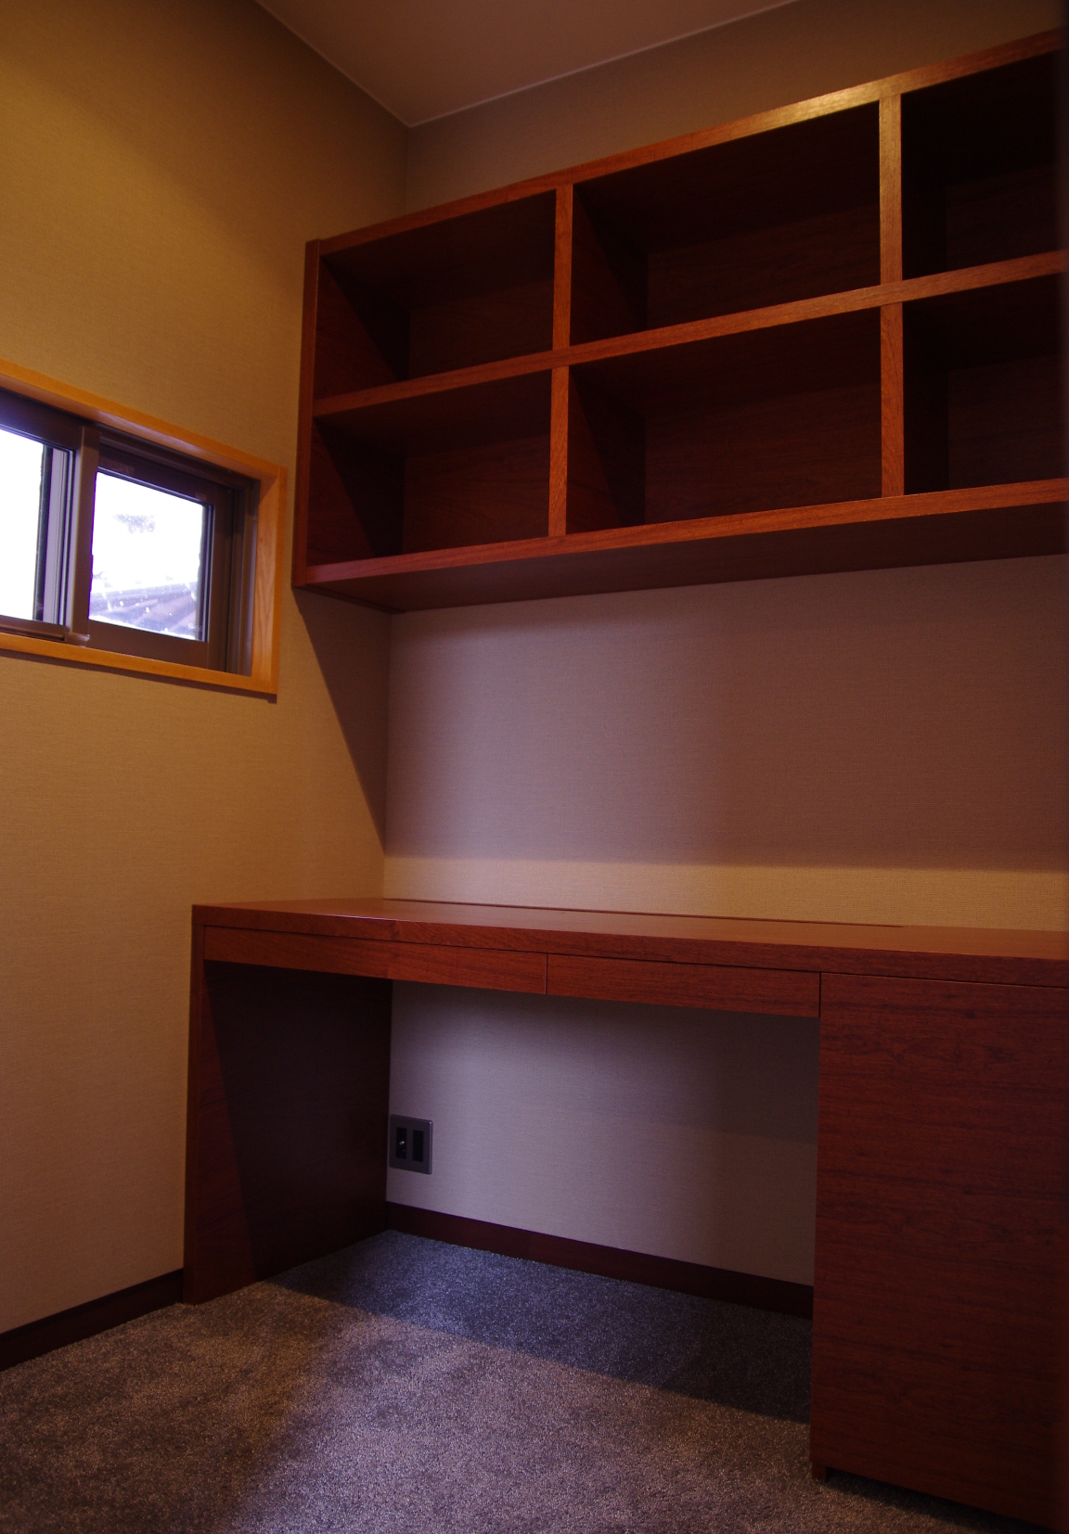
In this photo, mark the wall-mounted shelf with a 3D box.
[{"bbox_3d":[0.375,-0.751,2.267,1.800,0.738,0.351,-1,-4,29],"label":"wall-mounted shelf"}]

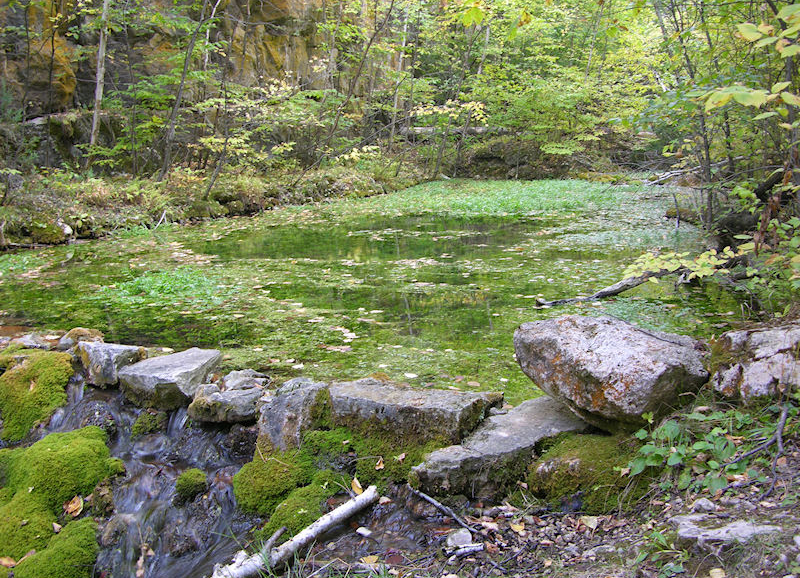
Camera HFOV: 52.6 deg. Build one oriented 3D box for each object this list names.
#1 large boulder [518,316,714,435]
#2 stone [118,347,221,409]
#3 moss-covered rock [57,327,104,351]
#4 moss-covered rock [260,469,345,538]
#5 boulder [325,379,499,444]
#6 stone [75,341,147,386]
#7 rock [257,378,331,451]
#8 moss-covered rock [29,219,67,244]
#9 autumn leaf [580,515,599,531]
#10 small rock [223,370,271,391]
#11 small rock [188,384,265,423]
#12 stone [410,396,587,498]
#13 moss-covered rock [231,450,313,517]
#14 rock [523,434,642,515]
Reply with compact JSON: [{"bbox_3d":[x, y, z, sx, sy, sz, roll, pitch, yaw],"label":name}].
[{"bbox_3d":[0.868,0.300,3.318,0.710,0.360,0.500,3,12,12],"label":"large boulder"},{"bbox_3d":[-1.068,0.392,3.748,0.340,0.190,0.400,7,14,29],"label":"stone"},{"bbox_3d":[-1.963,0.308,4.980,0.250,0.140,0.210,-3,12,-15],"label":"moss-covered rock"},{"bbox_3d":[-0.370,0.808,3.101,0.310,0.170,0.230,-9,15,-37],"label":"moss-covered rock"},{"bbox_3d":[0.082,0.559,3.800,0.750,0.190,0.330,3,12,17],"label":"boulder"},{"bbox_3d":[-1.660,0.430,4.660,0.340,0.210,0.260,-3,12,-15],"label":"stone"},{"bbox_3d":[-0.492,0.581,3.790,0.300,0.270,0.280,2,11,10],"label":"rock"},{"bbox_3d":[-4.155,-0.682,9.550,0.420,0.260,0.330,-4,12,-20],"label":"moss-covered rock"},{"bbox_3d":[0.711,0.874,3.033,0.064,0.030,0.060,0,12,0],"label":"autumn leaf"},{"bbox_3d":[-0.789,0.471,4.170,0.220,0.090,0.160,0,11,0],"label":"small rock"},{"bbox_3d":[-0.760,0.482,3.542,0.320,0.150,0.230,0,12,0],"label":"small rock"},{"bbox_3d":[0.426,0.665,3.520,0.760,0.240,0.360,-5,12,-24],"label":"stone"},{"bbox_3d":[-0.507,0.752,3.242,0.310,0.190,0.260,-2,12,-10],"label":"moss-covered rock"},{"bbox_3d":[0.737,0.707,3.212,0.430,0.260,0.340,0,12,0],"label":"rock"}]

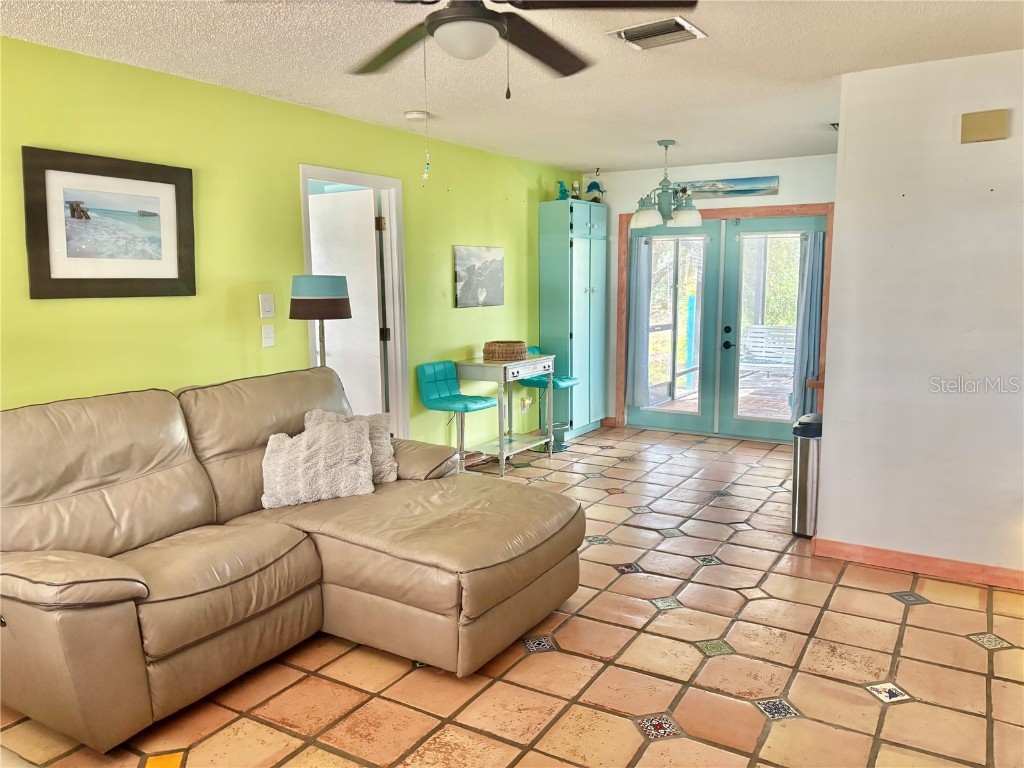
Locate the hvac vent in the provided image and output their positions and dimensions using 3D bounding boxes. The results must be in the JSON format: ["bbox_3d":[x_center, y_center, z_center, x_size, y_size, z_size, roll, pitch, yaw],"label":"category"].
[{"bbox_3d":[0.598,-1.417,3.132,0.310,0.030,0.305,5,10,32],"label":"hvac vent"}]

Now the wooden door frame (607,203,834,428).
[{"bbox_3d":[1.863,-0.537,7.002,1.910,2.065,0.100,4,9,31],"label":"wooden door frame"}]

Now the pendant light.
[{"bbox_3d":[1.129,-1.461,5.641,0.520,0.641,0.520,5,10,32],"label":"pendant light"}]

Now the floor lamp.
[{"bbox_3d":[-1.081,0.128,4.451,0.350,1.490,0.350,5,10,32],"label":"floor lamp"}]

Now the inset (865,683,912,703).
[{"bbox_3d":[1.347,1.108,2.751,0.104,0.010,0.104,-2,8,-13],"label":"inset"}]

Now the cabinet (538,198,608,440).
[{"bbox_3d":[0.592,-0.594,7.213,0.310,2.140,0.810,4,9,31],"label":"cabinet"}]

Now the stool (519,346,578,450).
[{"bbox_3d":[0.322,0.120,6.675,0.410,0.880,0.410,4,9,31],"label":"stool"}]

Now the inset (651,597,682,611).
[{"bbox_3d":[0.709,1.008,3.507,0.102,0.010,0.102,-2,8,-13],"label":"inset"}]

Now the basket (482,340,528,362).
[{"bbox_3d":[-0.054,-0.266,6.116,0.320,0.140,0.340,0,8,0],"label":"basket"}]

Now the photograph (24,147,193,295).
[{"bbox_3d":[-1.814,-0.719,3.559,0.030,0.632,0.797,5,10,32],"label":"photograph"}]

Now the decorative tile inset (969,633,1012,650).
[{"bbox_3d":[1.949,1.053,3.136,0.102,0.010,0.102,-2,8,-13],"label":"decorative tile inset"}]

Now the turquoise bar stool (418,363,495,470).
[{"bbox_3d":[-0.367,0.312,5.321,0.450,0.879,0.430,5,10,32],"label":"turquoise bar stool"}]

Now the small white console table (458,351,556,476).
[{"bbox_3d":[-0.045,0.219,6.111,0.430,0.840,0.775,4,9,31],"label":"small white console table"}]

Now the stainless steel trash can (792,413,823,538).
[{"bbox_3d":[1.782,0.512,4.423,0.300,0.700,0.340,4,9,31],"label":"stainless steel trash can"}]

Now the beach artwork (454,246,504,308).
[{"bbox_3d":[-0.251,-0.843,6.059,0.030,0.465,0.685,4,9,31],"label":"beach artwork"}]

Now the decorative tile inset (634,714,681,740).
[{"bbox_3d":[0.489,1.144,2.557,0.102,0.010,0.102,-2,8,-13],"label":"decorative tile inset"}]

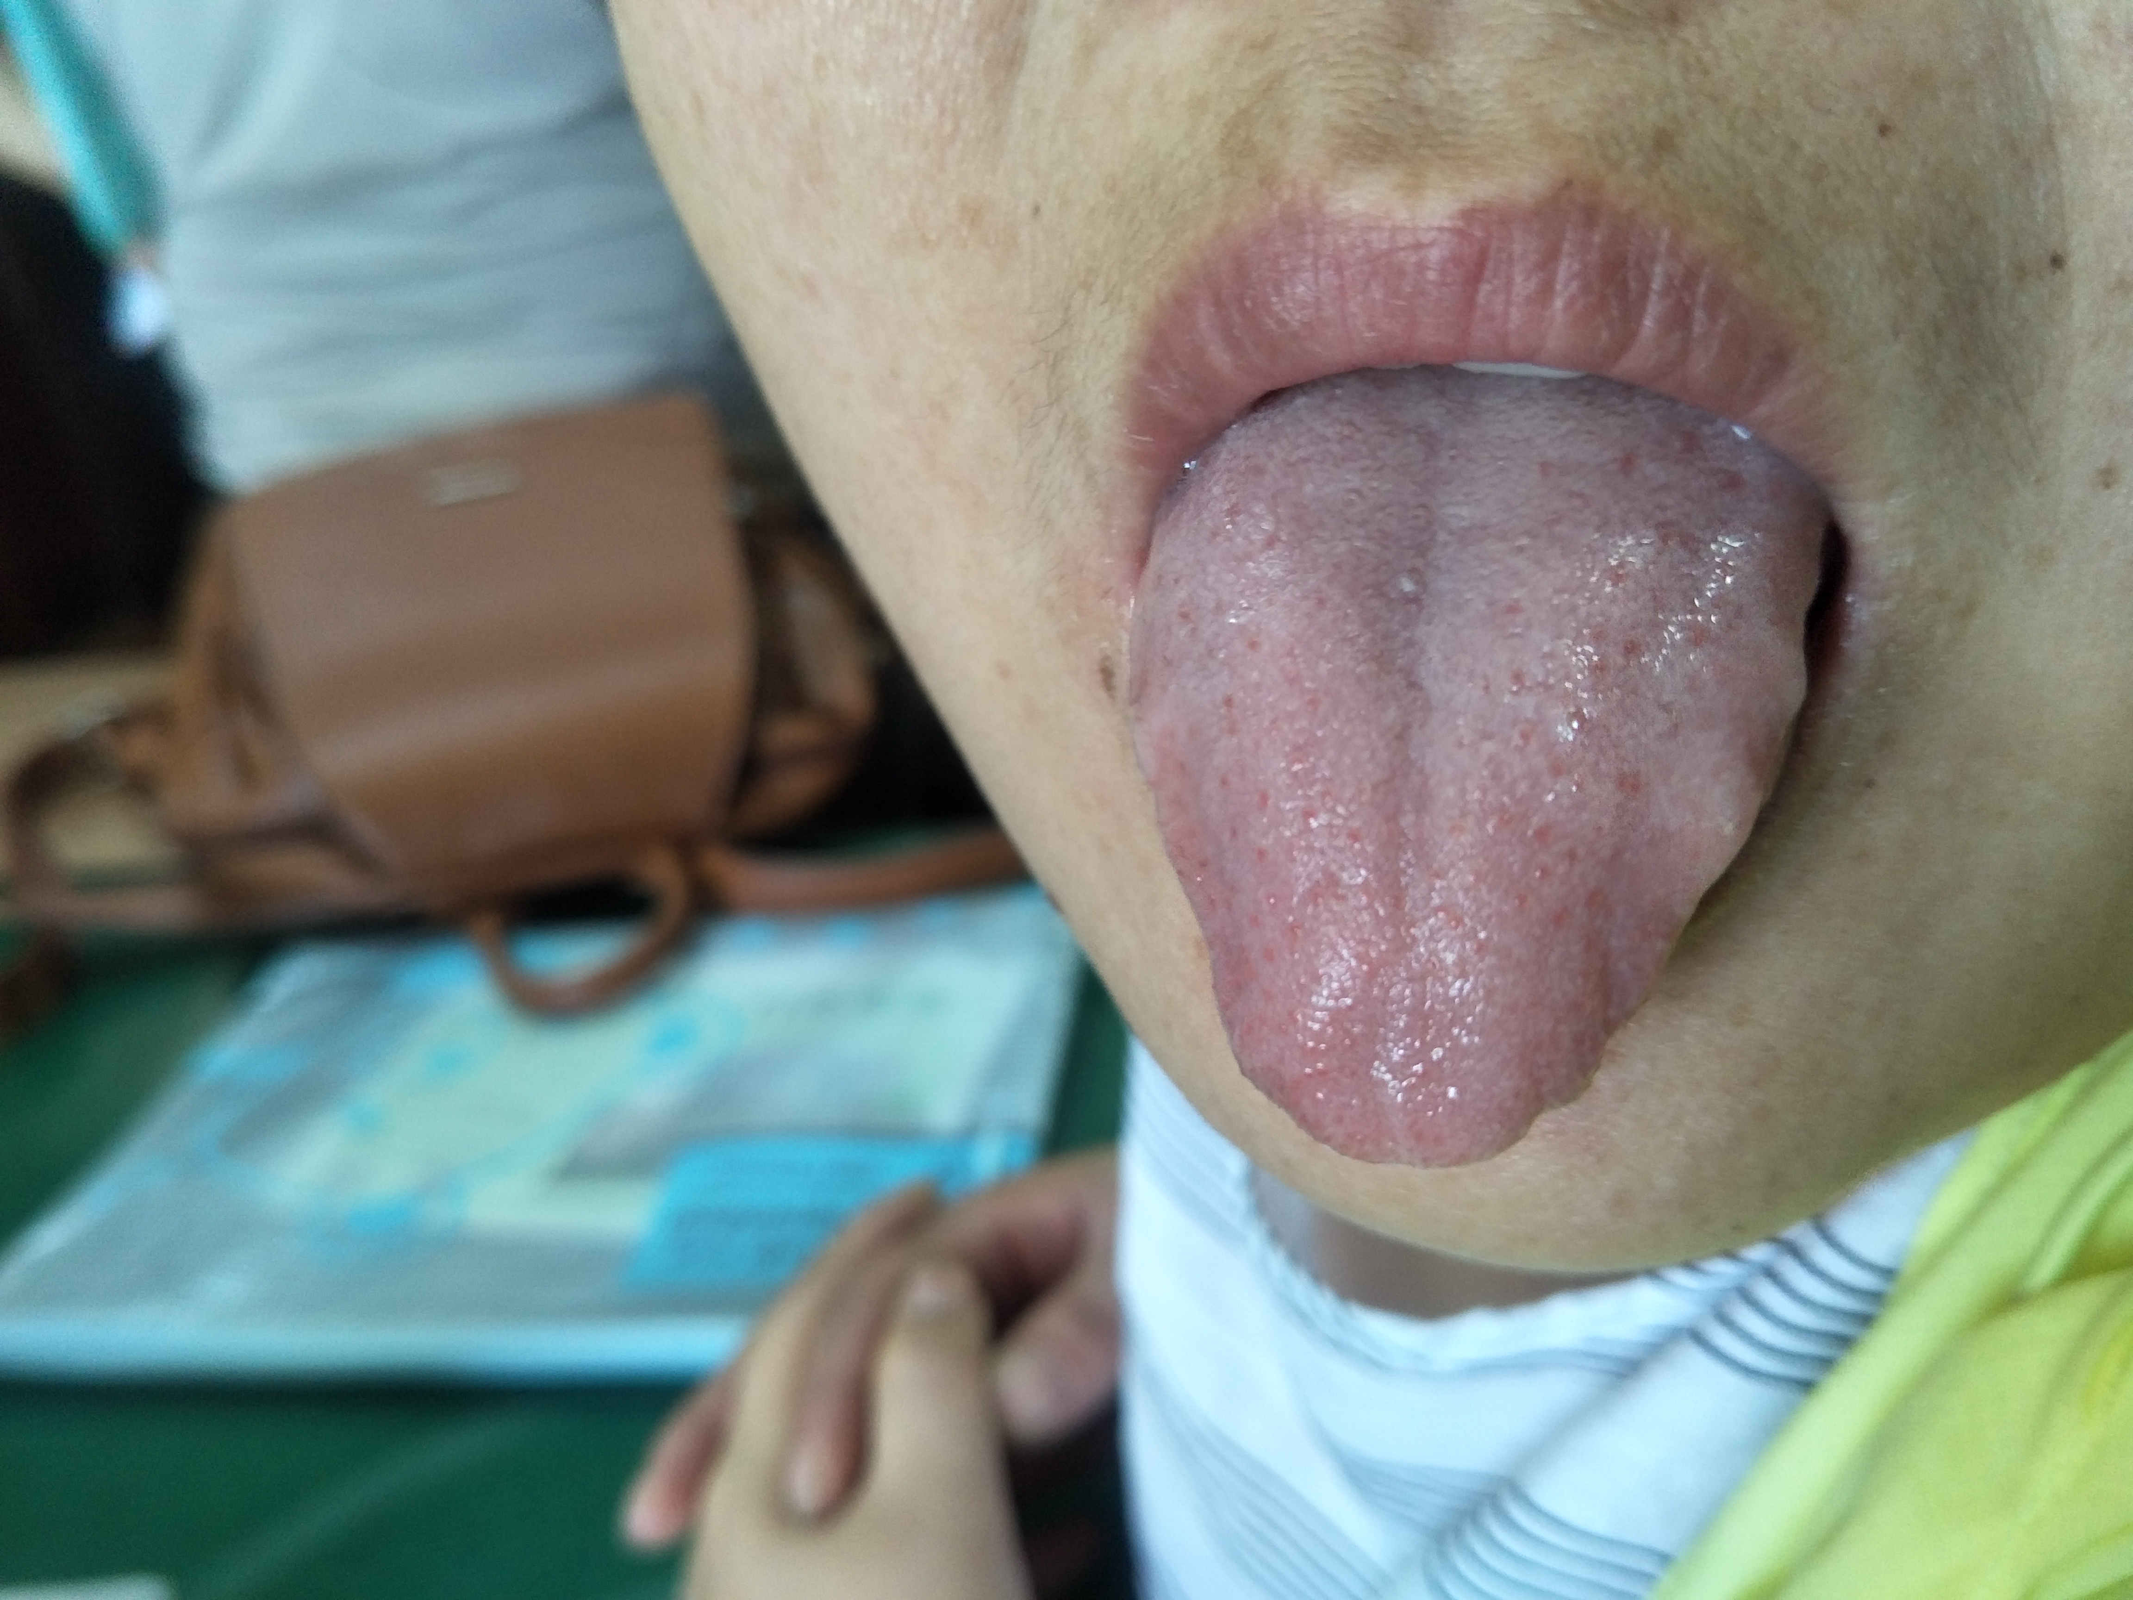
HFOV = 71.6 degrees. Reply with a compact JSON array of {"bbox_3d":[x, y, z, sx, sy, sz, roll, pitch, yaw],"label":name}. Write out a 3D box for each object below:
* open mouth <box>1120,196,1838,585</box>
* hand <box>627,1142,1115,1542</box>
[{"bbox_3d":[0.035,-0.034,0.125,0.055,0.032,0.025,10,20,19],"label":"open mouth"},{"bbox_3d":[-0.045,0.136,0.370,0.120,0.060,0.085,-26,43,-33],"label":"hand"}]

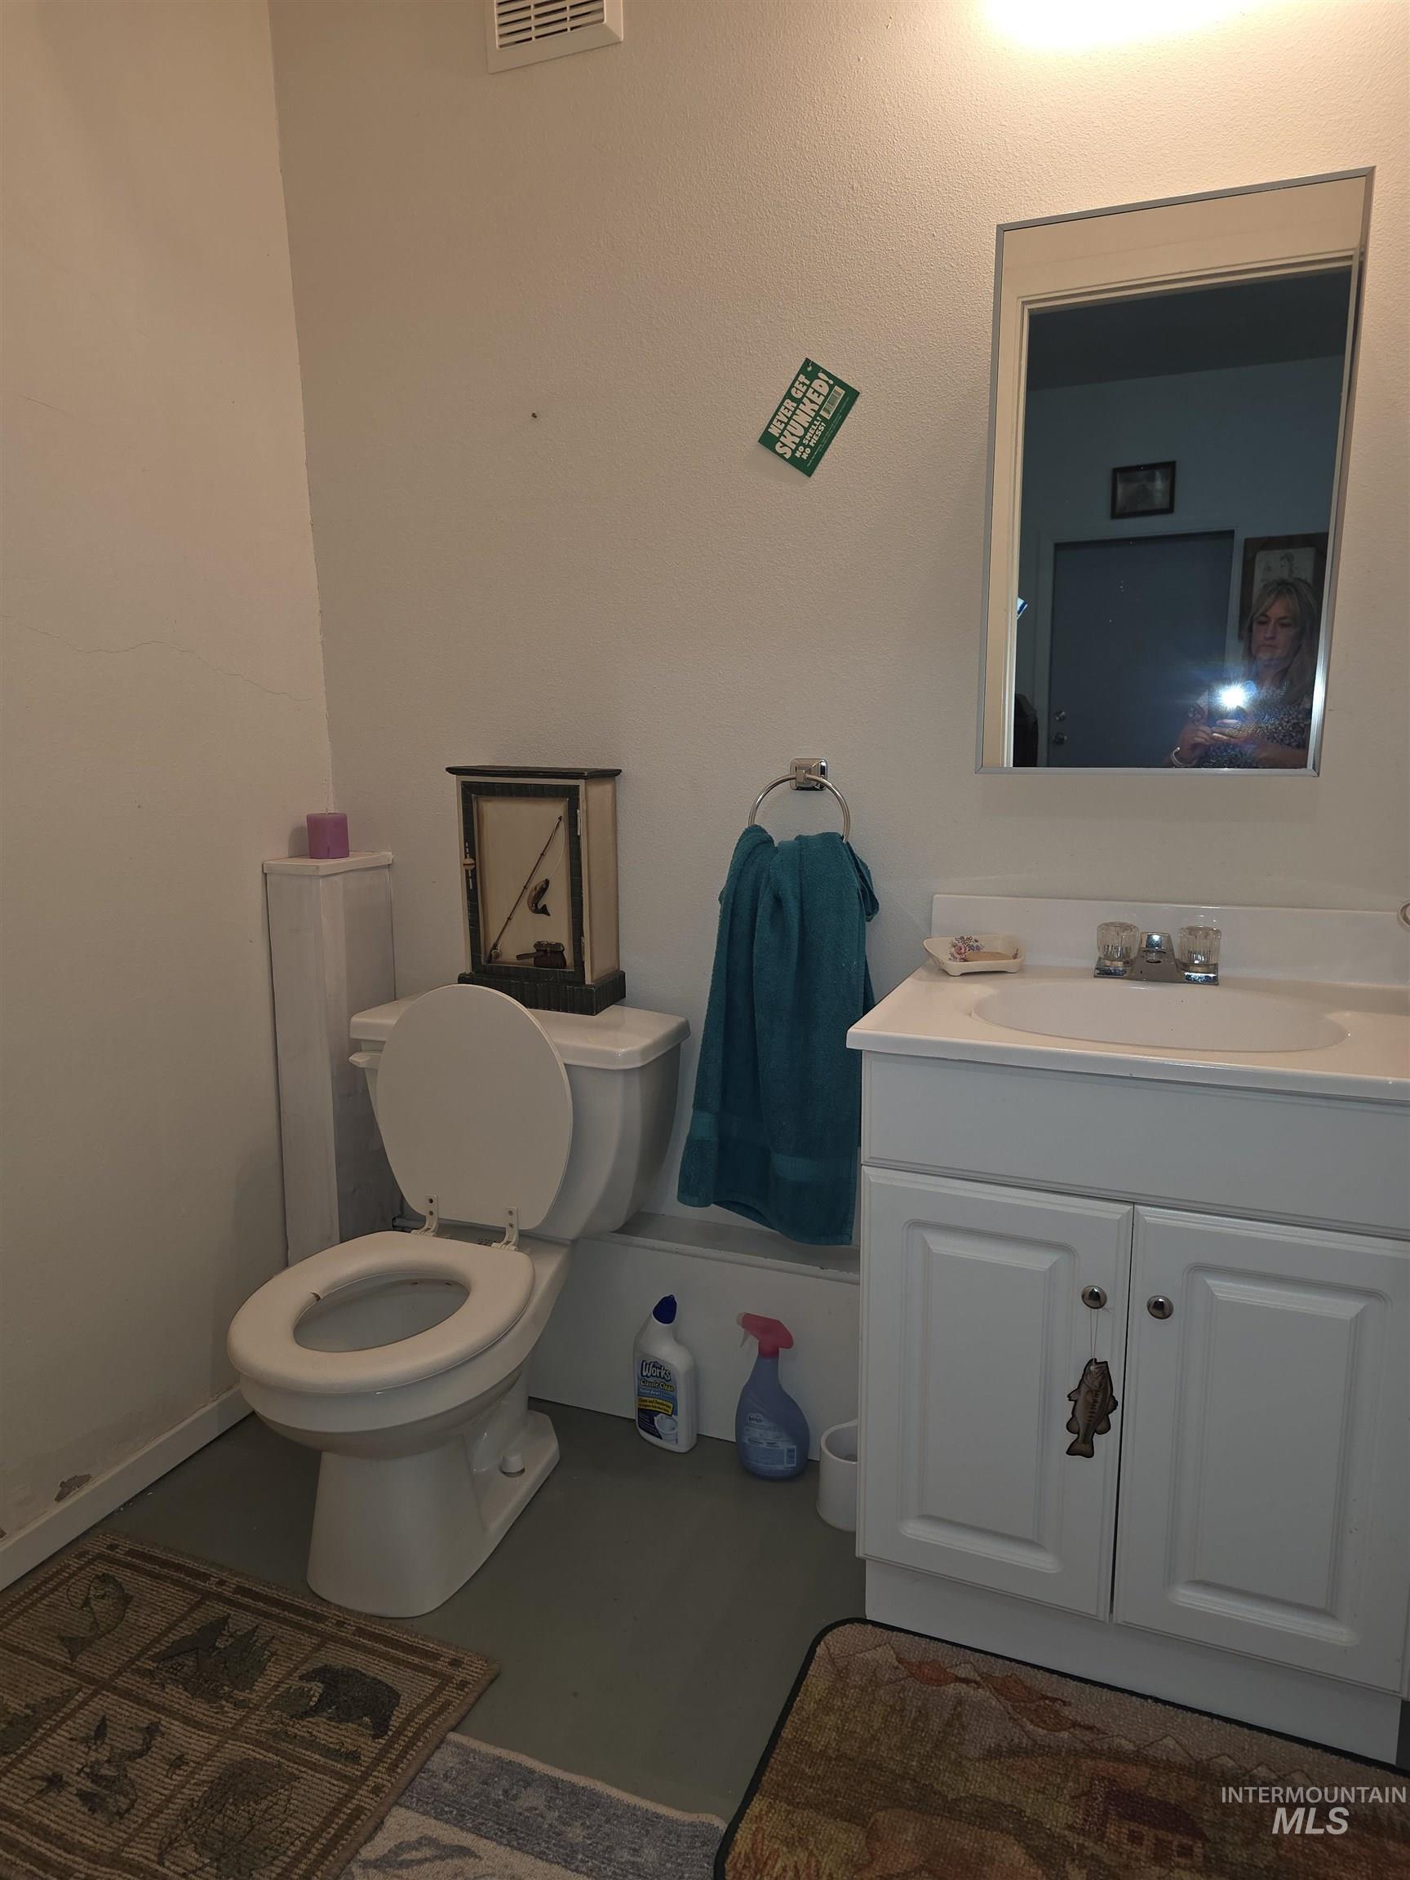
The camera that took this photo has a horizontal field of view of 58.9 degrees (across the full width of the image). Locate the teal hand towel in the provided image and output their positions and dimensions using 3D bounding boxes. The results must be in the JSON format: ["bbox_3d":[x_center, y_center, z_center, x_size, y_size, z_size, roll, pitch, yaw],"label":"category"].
[{"bbox_3d":[0.106,0.137,1.908,0.295,0.630,0.095,4,11,22],"label":"teal hand towel"}]

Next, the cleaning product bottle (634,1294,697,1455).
[{"bbox_3d":[-0.063,0.689,2.006,0.096,0.250,0.056,6,12,34],"label":"cleaning product bottle"}]

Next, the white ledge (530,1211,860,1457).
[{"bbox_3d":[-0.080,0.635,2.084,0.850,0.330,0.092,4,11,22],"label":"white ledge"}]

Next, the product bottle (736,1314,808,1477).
[{"bbox_3d":[0.106,0.697,1.931,0.106,0.258,0.067,2,10,15],"label":"product bottle"}]

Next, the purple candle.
[{"bbox_3d":[-0.644,-0.174,2.130,0.067,0.071,0.067,4,11,22],"label":"purple candle"}]

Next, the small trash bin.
[{"bbox_3d":[0.231,0.785,1.849,0.130,0.112,0.130,4,11,22],"label":"small trash bin"}]

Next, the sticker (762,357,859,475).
[{"bbox_3d":[0.146,-0.745,1.782,0.096,0.131,0.006,39,22,12],"label":"sticker"}]

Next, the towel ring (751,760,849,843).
[{"bbox_3d":[0.142,-0.177,1.858,0.156,0.180,0.062,4,11,22],"label":"towel ring"}]

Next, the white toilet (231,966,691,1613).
[{"bbox_3d":[-0.378,0.464,1.776,0.490,0.780,0.690,4,11,22],"label":"white toilet"}]

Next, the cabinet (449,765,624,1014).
[{"bbox_3d":[-0.267,-0.084,1.999,0.250,0.376,0.125,4,11,22],"label":"cabinet"}]

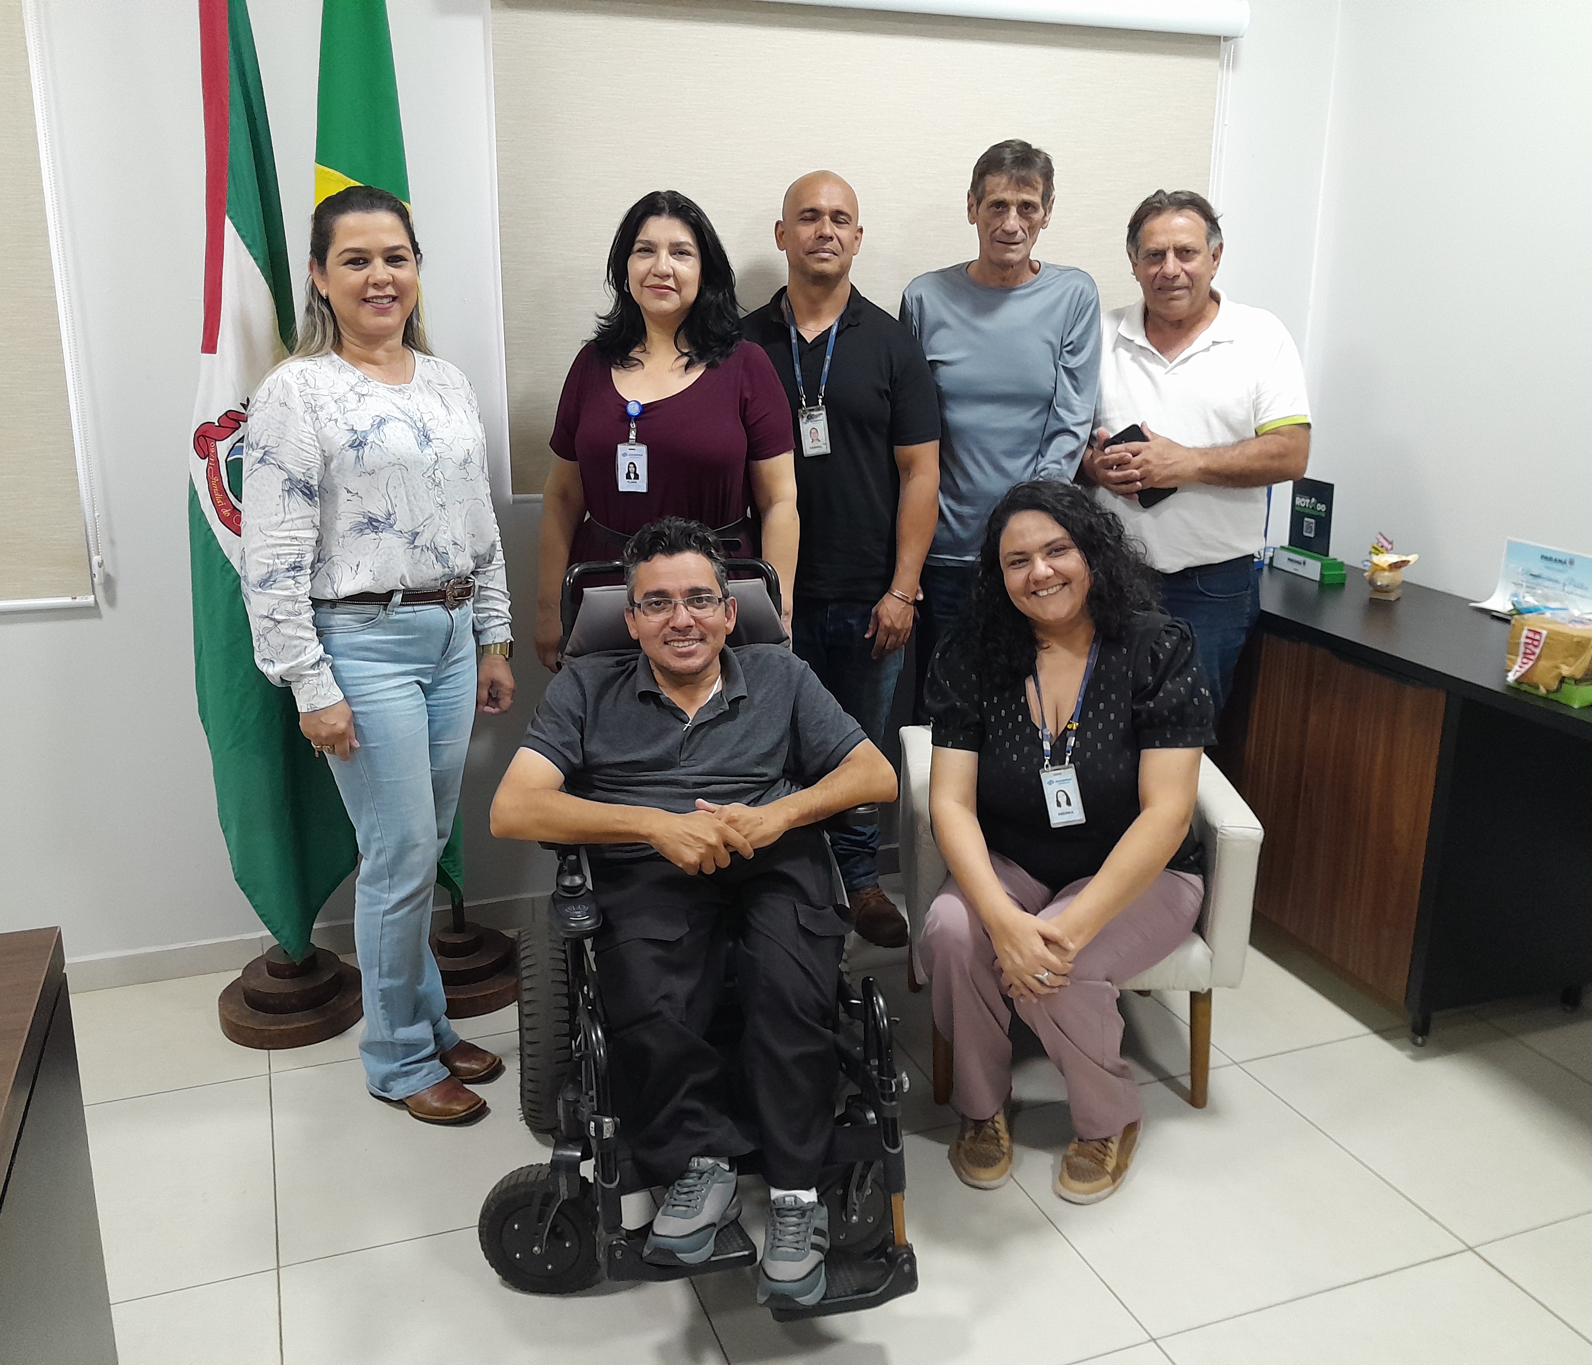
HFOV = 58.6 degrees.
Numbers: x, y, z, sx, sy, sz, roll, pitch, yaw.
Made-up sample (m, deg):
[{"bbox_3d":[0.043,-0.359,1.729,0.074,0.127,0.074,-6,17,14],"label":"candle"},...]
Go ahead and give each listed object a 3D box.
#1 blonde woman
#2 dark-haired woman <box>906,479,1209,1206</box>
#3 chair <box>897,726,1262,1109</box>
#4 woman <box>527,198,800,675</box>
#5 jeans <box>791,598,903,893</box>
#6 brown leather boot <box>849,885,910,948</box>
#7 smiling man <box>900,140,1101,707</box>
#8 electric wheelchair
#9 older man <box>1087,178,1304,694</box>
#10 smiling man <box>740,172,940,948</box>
[{"bbox_3d":[-0.679,0.003,2.430,0.310,1.620,0.440,14,20,39],"label":"blonde woman"},{"bbox_3d":[0.458,0.224,2.534,0.550,1.160,0.730,3,16,8],"label":"dark-haired woman"},{"bbox_3d":[0.527,0.354,2.831,0.610,0.750,0.620,1,16,2],"label":"chair"},{"bbox_3d":[-0.239,-0.125,2.861,0.530,1.640,0.320,3,16,8],"label":"woman"},{"bbox_3d":[0.089,0.118,3.226,0.360,0.820,0.260,2,16,4],"label":"jeans"},{"bbox_3d":[0.157,0.510,3.387,0.110,0.140,0.280,-7,17,-24],"label":"brown leather boot"},{"bbox_3d":[0.456,-0.293,3.241,0.500,1.770,0.330,2,16,6],"label":"smiling man"},{"bbox_3d":[-0.167,0.356,2.304,0.630,1.020,0.940,-3,16,-11],"label":"electric wheelchair"},{"bbox_3d":[0.852,-0.215,3.174,0.530,1.665,0.360,7,17,22],"label":"older man"},{"bbox_3d":[0.091,-0.223,3.118,0.490,1.695,0.330,2,16,5],"label":"smiling man"}]

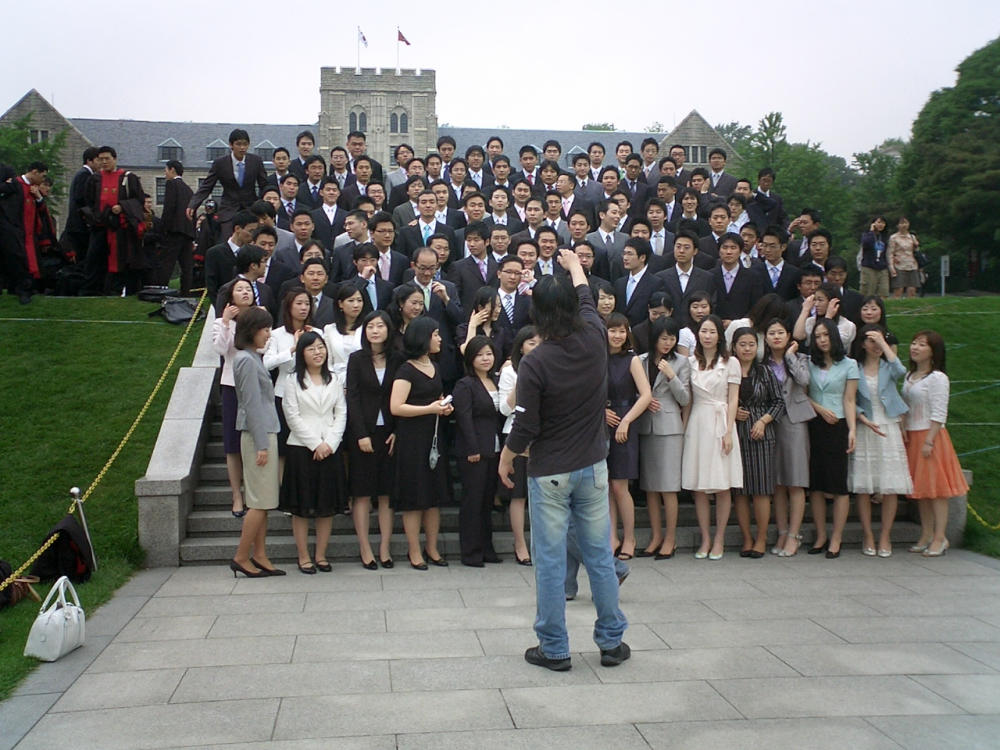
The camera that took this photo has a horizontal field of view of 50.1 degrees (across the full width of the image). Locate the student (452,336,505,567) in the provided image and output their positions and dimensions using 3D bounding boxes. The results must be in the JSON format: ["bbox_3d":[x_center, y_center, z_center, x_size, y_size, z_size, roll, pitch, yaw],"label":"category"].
[{"bbox_3d":[-0.147,0.515,7.300,0.410,1.560,0.310,-1,1,-40],"label":"student"}]

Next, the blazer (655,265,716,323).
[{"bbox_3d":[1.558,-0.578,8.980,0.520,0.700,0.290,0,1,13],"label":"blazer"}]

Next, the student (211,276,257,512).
[{"bbox_3d":[-1.859,0.155,7.600,0.450,1.680,0.340,0,1,-18],"label":"student"}]

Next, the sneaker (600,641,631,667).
[{"bbox_3d":[0.550,1.285,5.009,0.105,0.100,0.275,0,1,18],"label":"sneaker"}]

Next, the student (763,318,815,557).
[{"bbox_3d":[2.069,0.453,7.689,0.400,1.690,0.300,0,1,35],"label":"student"}]

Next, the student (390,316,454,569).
[{"bbox_3d":[-0.522,0.448,7.200,0.420,1.685,0.380,-1,1,-38],"label":"student"}]

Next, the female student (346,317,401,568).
[{"bbox_3d":[-0.863,0.445,7.269,0.410,1.730,0.280,0,1,-22],"label":"female student"}]

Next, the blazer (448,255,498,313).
[{"bbox_3d":[-0.194,-0.628,8.504,0.460,0.660,0.260,0,1,-18],"label":"blazer"}]

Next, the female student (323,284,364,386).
[{"bbox_3d":[-1.120,0.170,7.750,0.430,1.650,0.310,0,1,-22],"label":"female student"}]

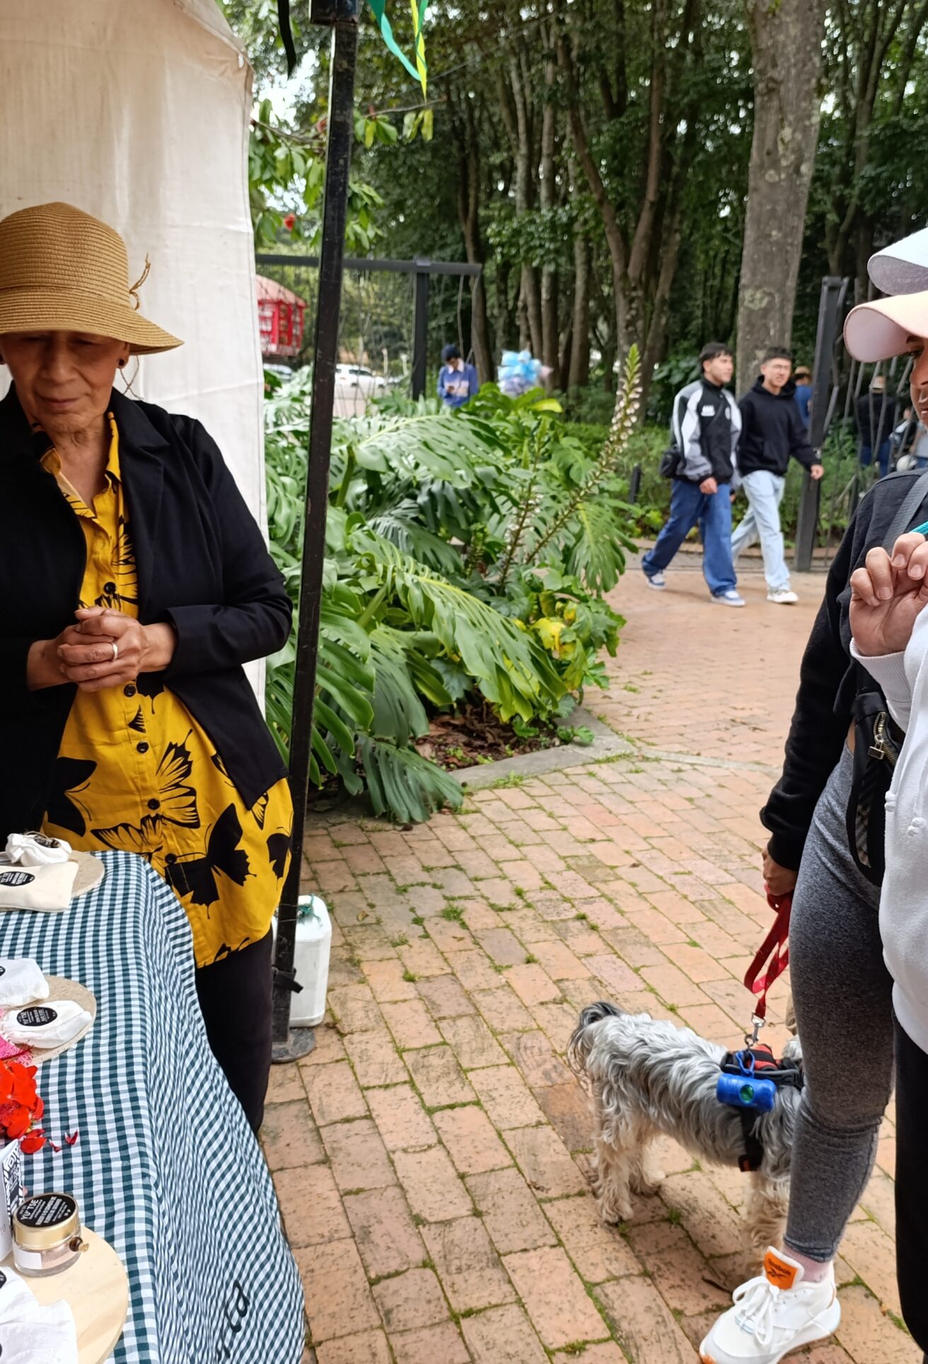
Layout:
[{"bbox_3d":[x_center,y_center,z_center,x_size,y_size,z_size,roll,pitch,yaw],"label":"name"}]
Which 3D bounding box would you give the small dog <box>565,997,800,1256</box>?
[{"bbox_3d":[0.423,0.708,1.942,0.480,0.400,0.200,7,14,24],"label":"small dog"}]

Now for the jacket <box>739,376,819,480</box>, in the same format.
[{"bbox_3d":[2.152,-1.737,8.228,0.520,0.660,0.410,-10,17,-41],"label":"jacket"}]

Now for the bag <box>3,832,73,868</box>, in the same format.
[{"bbox_3d":[-0.469,0.184,1.325,0.073,0.027,0.055,1,13,-3],"label":"bag"}]

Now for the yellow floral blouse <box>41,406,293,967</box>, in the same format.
[{"bbox_3d":[-0.436,0.022,1.556,0.420,0.710,0.280,-6,15,-30],"label":"yellow floral blouse"}]

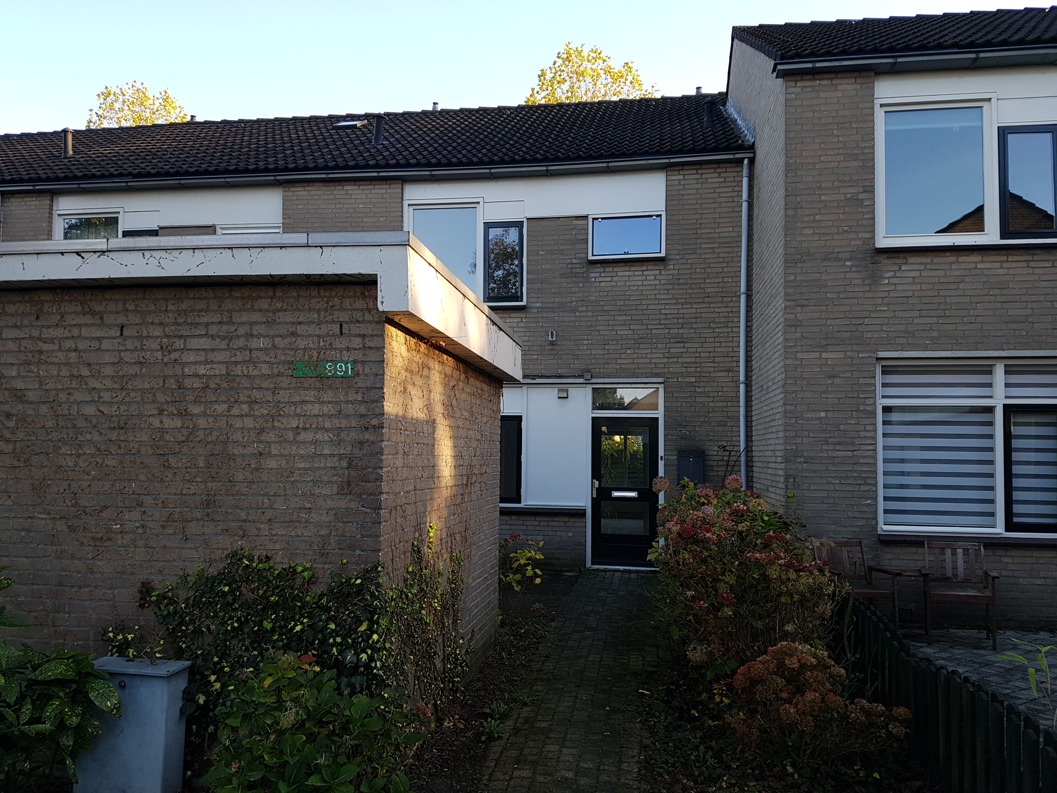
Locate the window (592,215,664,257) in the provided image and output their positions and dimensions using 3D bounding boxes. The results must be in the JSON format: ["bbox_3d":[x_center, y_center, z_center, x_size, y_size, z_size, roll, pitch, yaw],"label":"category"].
[{"bbox_3d":[1.316,-2.147,10.650,0.932,0.548,0.060,0,-3,9],"label":"window"}]

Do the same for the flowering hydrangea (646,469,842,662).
[{"bbox_3d":[1.740,1.395,6.600,1.450,1.430,1.350,0,-3,9],"label":"flowering hydrangea"}]

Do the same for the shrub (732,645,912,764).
[{"bbox_3d":[1.700,1.717,4.750,0.980,0.580,0.800,0,-3,9],"label":"shrub"}]

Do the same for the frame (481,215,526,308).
[{"bbox_3d":[-0.321,-1.828,10.877,0.613,1.210,0.100,0,-3,9],"label":"frame"}]

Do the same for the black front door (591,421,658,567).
[{"bbox_3d":[1.279,1.250,10.490,0.880,1.956,0.060,0,-3,9],"label":"black front door"}]

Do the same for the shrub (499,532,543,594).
[{"bbox_3d":[-0.100,1.760,8.099,0.560,0.750,0.550,0,-3,9],"label":"shrub"}]

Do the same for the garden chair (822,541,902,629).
[{"bbox_3d":[2.889,1.728,7.043,0.600,0.840,0.560,1,-3,-10],"label":"garden chair"}]

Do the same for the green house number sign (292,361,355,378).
[{"bbox_3d":[-0.998,-0.132,3.858,0.311,0.077,0.012,0,-3,9],"label":"green house number sign"}]

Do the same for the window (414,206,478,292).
[{"bbox_3d":[-1.155,-2.005,11.012,0.922,1.226,0.060,0,-3,9],"label":"window"}]

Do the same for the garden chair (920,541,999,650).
[{"bbox_3d":[3.739,1.733,6.976,0.600,0.840,0.560,0,-3,16],"label":"garden chair"}]

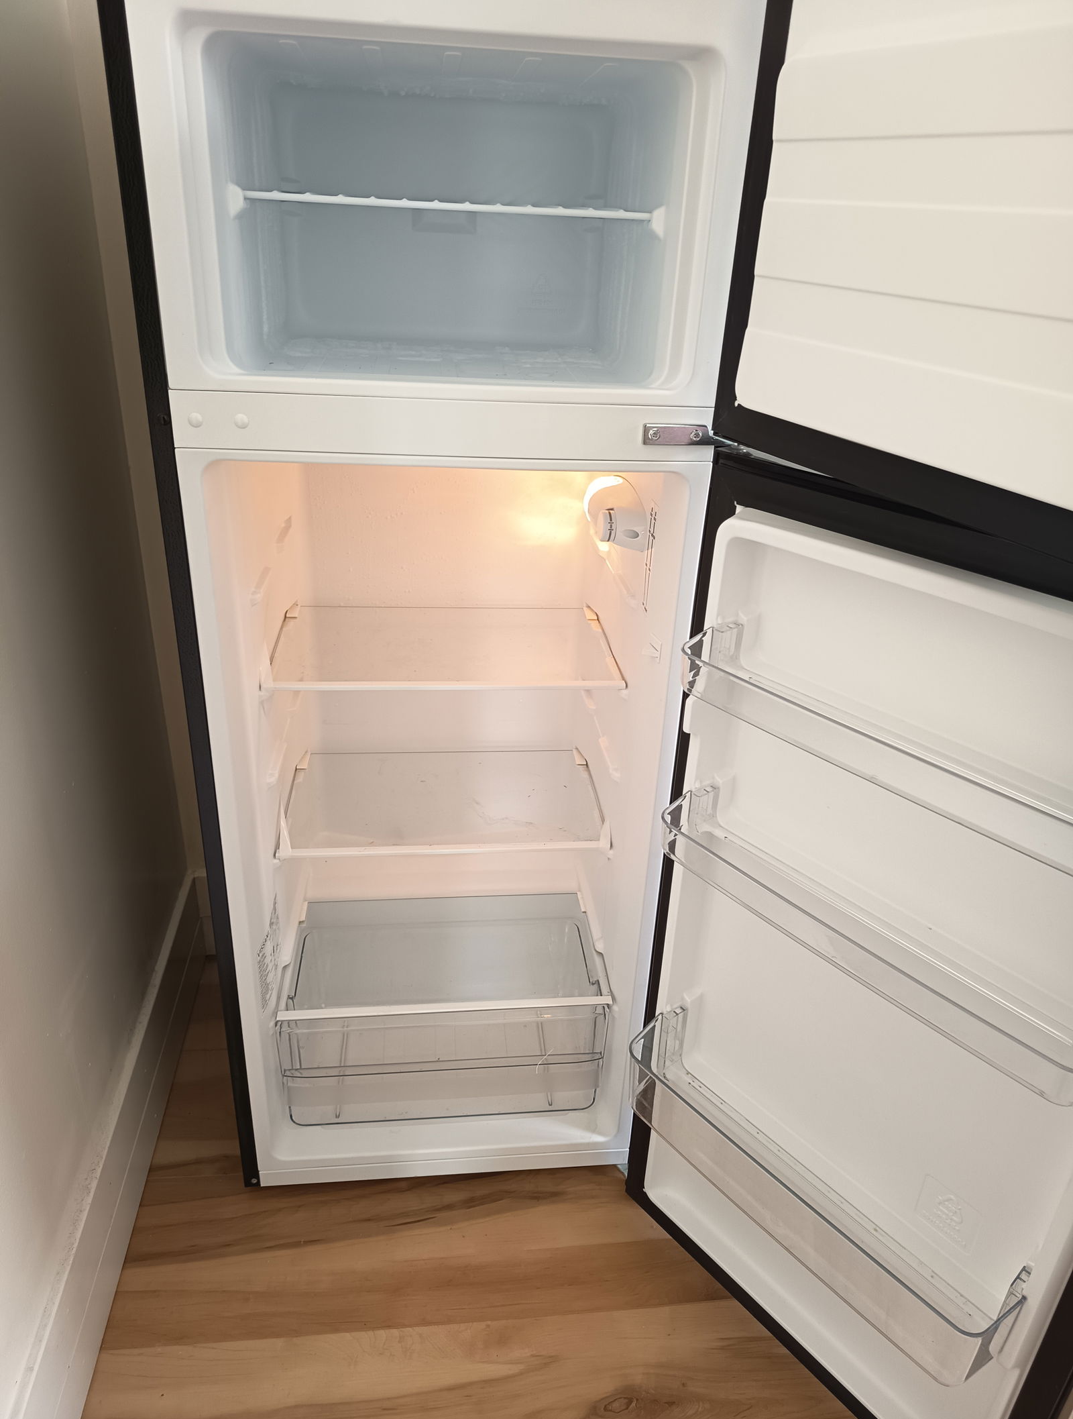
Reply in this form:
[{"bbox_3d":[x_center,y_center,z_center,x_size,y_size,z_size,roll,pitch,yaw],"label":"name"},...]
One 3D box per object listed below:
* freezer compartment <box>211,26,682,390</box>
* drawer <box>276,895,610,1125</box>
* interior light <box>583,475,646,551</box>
[{"bbox_3d":[-0.092,-0.497,1.014,0.405,0.267,0.317,0,26,-7],"label":"freezer compartment"},{"bbox_3d":[-0.134,0.437,1.462,0.444,0.214,0.243,0,26,-7],"label":"drawer"},{"bbox_3d":[0.088,-0.226,1.151,0.053,0.082,0.128,0,26,-7],"label":"interior light"}]

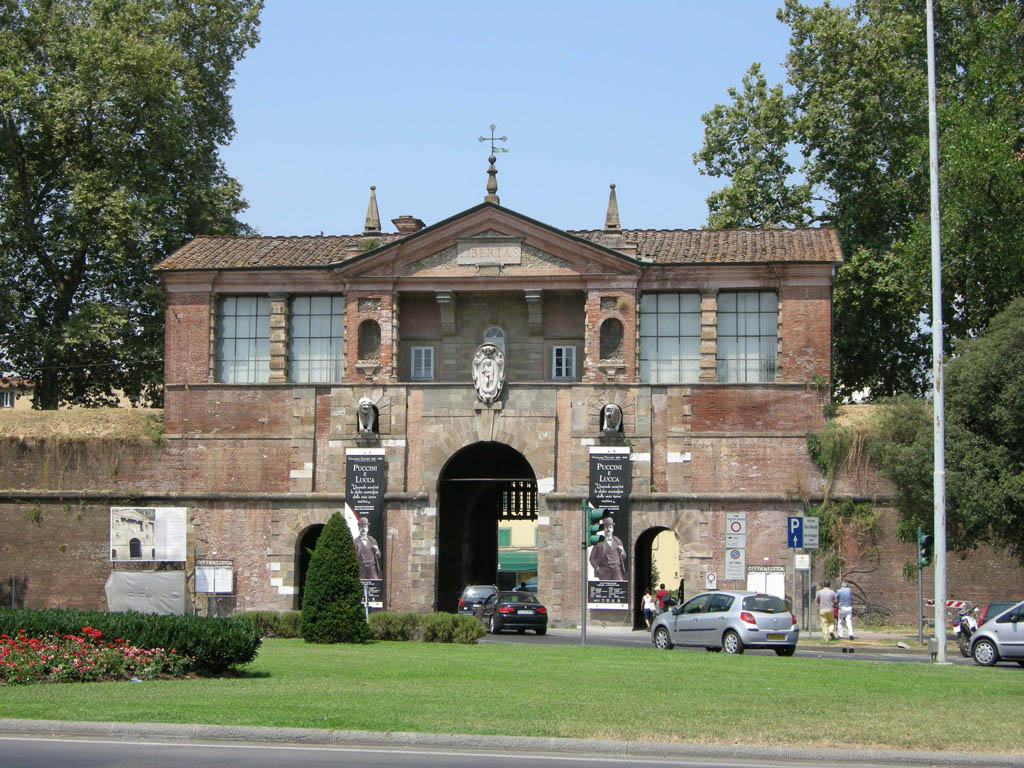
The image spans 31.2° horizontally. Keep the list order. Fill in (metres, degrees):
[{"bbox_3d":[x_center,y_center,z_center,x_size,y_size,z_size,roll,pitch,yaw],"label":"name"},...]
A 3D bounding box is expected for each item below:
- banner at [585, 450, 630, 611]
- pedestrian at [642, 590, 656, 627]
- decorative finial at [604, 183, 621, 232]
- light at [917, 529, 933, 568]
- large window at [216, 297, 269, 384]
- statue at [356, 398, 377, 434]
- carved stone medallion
[{"bbox_3d":[3.540,5.265,66.938,1.500,5.952,0.080,0,-6,6],"label":"banner"},{"bbox_3d":[4.911,8.053,65.511,0.480,1.560,0.420,0,-6,0],"label":"pedestrian"},{"bbox_3d":[3.828,-6.742,69.857,0.570,1.821,0.570,0,-6,6],"label":"decorative finial"},{"bbox_3d":[11.423,4.566,50.605,0.330,0.950,0.400,7,-9,-44],"label":"light"},{"bbox_3d":[-10.423,-1.721,70.933,2.214,3.355,0.200,0,-6,6],"label":"large window"},{"bbox_3d":[-5.464,1.187,69.118,0.726,1.362,1.000,0,-6,6],"label":"statue"},{"bbox_3d":[-0.869,-0.392,68.542,1.223,2.332,0.500,0,-6,6],"label":"carved stone medallion"}]

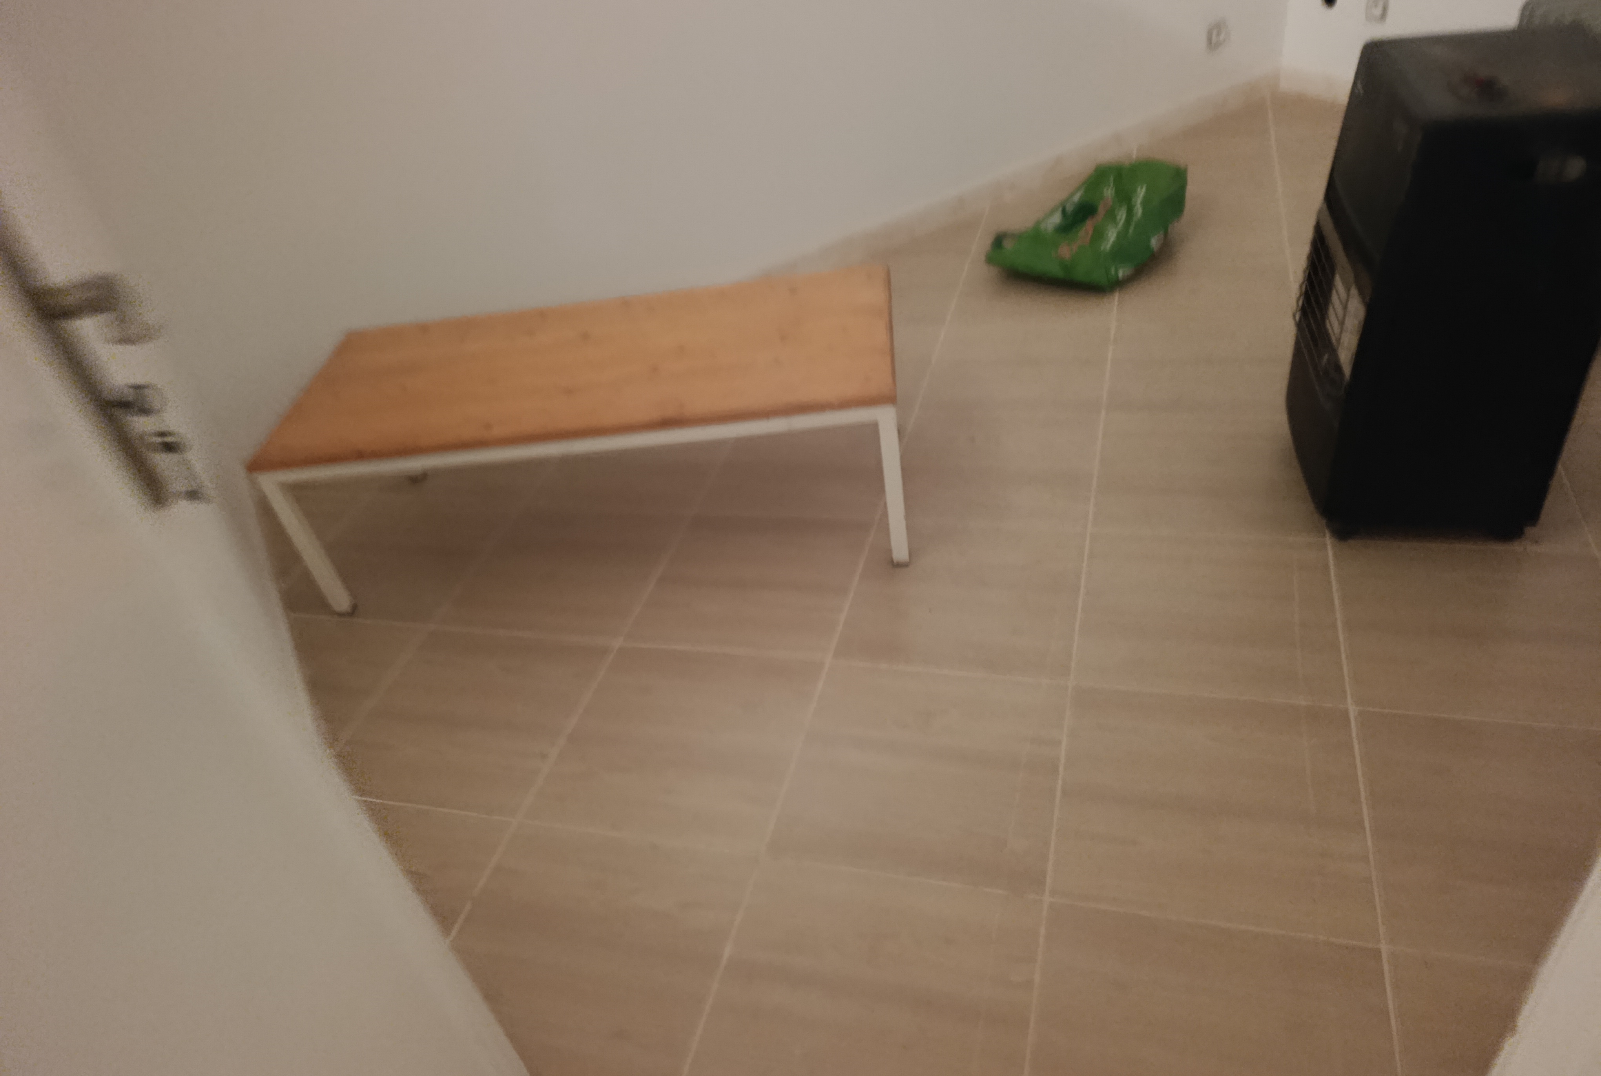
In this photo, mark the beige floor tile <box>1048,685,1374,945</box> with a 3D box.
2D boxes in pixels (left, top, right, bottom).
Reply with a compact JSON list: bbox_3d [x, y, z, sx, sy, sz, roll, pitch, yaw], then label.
[{"bbox_3d":[0.616,0.401,1.619,0.435,0.015,0.429,3,40,18],"label":"beige floor tile"}]

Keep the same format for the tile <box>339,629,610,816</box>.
[{"bbox_3d":[-0.622,0.338,2.027,0.435,0.015,0.429,3,40,18],"label":"tile"}]

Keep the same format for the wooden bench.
[{"bbox_3d":[-0.413,-0.209,2.314,1.272,0.411,0.515,-5,38,9],"label":"wooden bench"}]

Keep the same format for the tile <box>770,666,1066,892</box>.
[{"bbox_3d":[0.204,0.380,1.755,0.435,0.015,0.429,3,40,18],"label":"tile"}]

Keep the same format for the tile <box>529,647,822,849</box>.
[{"bbox_3d":[-0.209,0.359,1.891,0.435,0.015,0.429,3,40,18],"label":"tile"}]

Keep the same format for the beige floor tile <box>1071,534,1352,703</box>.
[{"bbox_3d":[0.731,0.133,1.927,0.435,0.015,0.429,3,40,18],"label":"beige floor tile"}]

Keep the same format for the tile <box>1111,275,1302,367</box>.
[{"bbox_3d":[1.025,-0.553,2.712,0.435,0.015,0.429,3,40,18],"label":"tile"}]

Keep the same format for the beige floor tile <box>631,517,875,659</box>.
[{"bbox_3d":[-0.094,0.091,2.199,0.435,0.015,0.429,3,40,18],"label":"beige floor tile"}]

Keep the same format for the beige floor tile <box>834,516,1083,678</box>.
[{"bbox_3d":[0.319,0.112,2.063,0.435,0.015,0.429,3,40,18],"label":"beige floor tile"}]

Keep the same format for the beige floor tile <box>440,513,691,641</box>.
[{"bbox_3d":[-0.507,0.070,2.335,0.435,0.015,0.429,3,40,18],"label":"beige floor tile"}]

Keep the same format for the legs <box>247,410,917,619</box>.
[{"bbox_3d":[-0.410,-0.199,2.322,1.254,0.384,0.502,-5,38,9],"label":"legs"}]

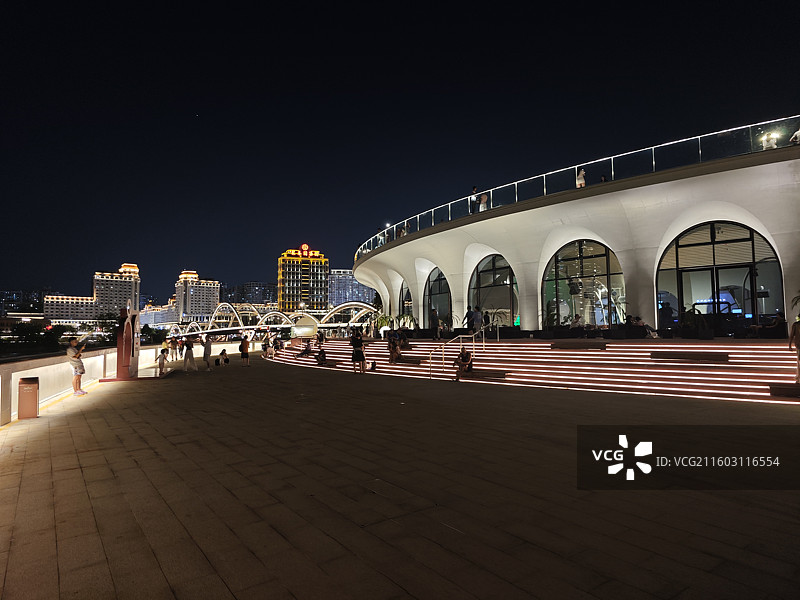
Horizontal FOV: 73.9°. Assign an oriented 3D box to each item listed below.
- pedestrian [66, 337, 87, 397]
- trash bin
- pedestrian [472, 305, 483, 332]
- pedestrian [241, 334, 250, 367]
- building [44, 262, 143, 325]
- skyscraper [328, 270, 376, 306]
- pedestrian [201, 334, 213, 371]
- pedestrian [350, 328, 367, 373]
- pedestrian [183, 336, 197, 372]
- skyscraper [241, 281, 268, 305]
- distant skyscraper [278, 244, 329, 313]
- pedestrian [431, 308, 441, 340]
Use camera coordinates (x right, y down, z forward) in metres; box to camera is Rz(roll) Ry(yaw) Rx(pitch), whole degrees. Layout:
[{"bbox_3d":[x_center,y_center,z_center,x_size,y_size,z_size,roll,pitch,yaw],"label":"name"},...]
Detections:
[{"bbox_3d":[-9.384,1.923,15.448,0.550,1.650,0.480,1,-4,-32],"label":"pedestrian"},{"bbox_3d":[-7.751,2.039,11.119,0.310,0.840,0.300,1,-4,-30],"label":"trash bin"},{"bbox_3d":[4.213,1.263,28.906,0.500,1.700,0.400,2,-4,-40],"label":"pedestrian"},{"bbox_3d":[-8.012,2.641,27.574,0.480,1.630,0.420,-3,-4,30],"label":"pedestrian"},{"bbox_3d":[-301.313,0.311,522.906,20.000,71.900,80.000,-4,-4,42],"label":"building"},{"bbox_3d":[-58.298,0.928,662.646,60.000,80.800,20.000,0,-4,-18],"label":"skyscraper"},{"bbox_3d":[-9.030,2.466,24.951,0.520,1.630,0.480,0,-3,-10],"label":"pedestrian"},{"bbox_3d":[-1.717,2.134,21.898,0.500,1.720,0.420,-1,-3,0],"label":"pedestrian"},{"bbox_3d":[-9.721,2.448,24.567,0.550,1.640,0.480,0,-4,-20],"label":"pedestrian"},{"bbox_3d":[-213.039,11.025,777.729,38.000,78.000,18.000,0,-4,-20],"label":"skyscraper"},{"bbox_3d":[-92.959,-10.425,512.470,45.000,86.900,18.000,1,-4,-26],"label":"distant skyscraper"},{"bbox_3d":[1.994,1.399,30.062,0.420,1.700,0.480,-2,-4,20],"label":"pedestrian"}]

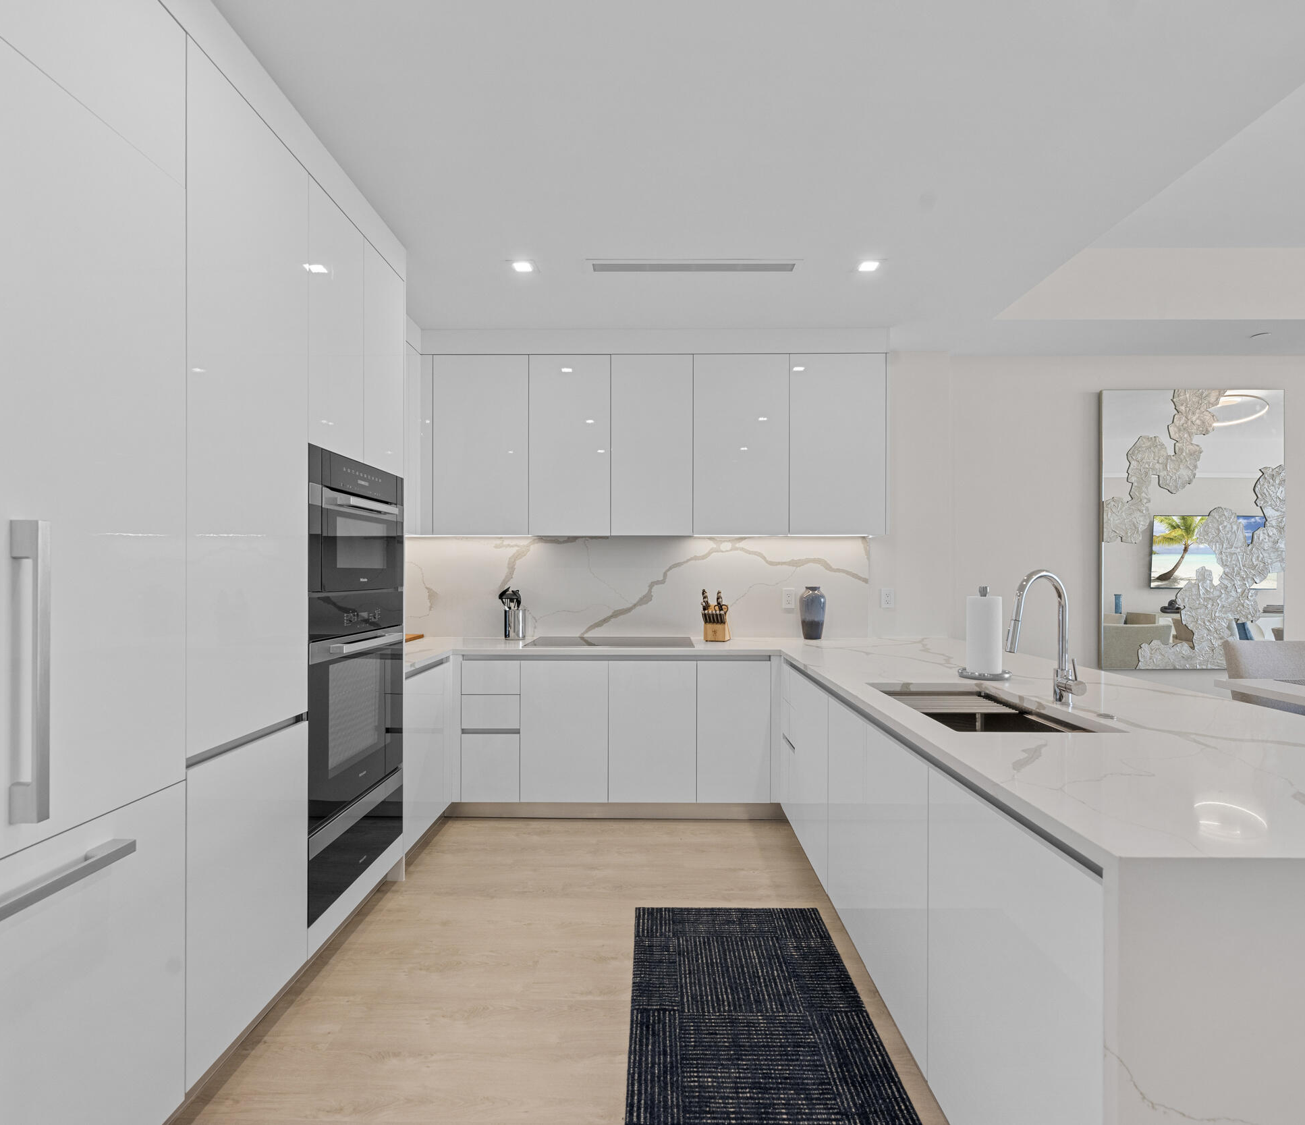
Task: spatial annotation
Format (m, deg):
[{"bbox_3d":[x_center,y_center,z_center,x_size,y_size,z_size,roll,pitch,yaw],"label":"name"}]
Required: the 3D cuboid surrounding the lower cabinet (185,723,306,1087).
[{"bbox_3d":[-1.377,0.852,1.798,0.600,0.768,0.530,0,-1,1],"label":"lower cabinet"}]

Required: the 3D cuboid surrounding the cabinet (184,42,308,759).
[{"bbox_3d":[-1.377,-0.383,1.798,0.600,1.684,0.530,0,-1,1],"label":"cabinet"}]

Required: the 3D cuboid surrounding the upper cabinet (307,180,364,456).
[{"bbox_3d":[-1.373,-0.790,2.259,0.600,0.842,0.390,0,-1,1],"label":"upper cabinet"}]

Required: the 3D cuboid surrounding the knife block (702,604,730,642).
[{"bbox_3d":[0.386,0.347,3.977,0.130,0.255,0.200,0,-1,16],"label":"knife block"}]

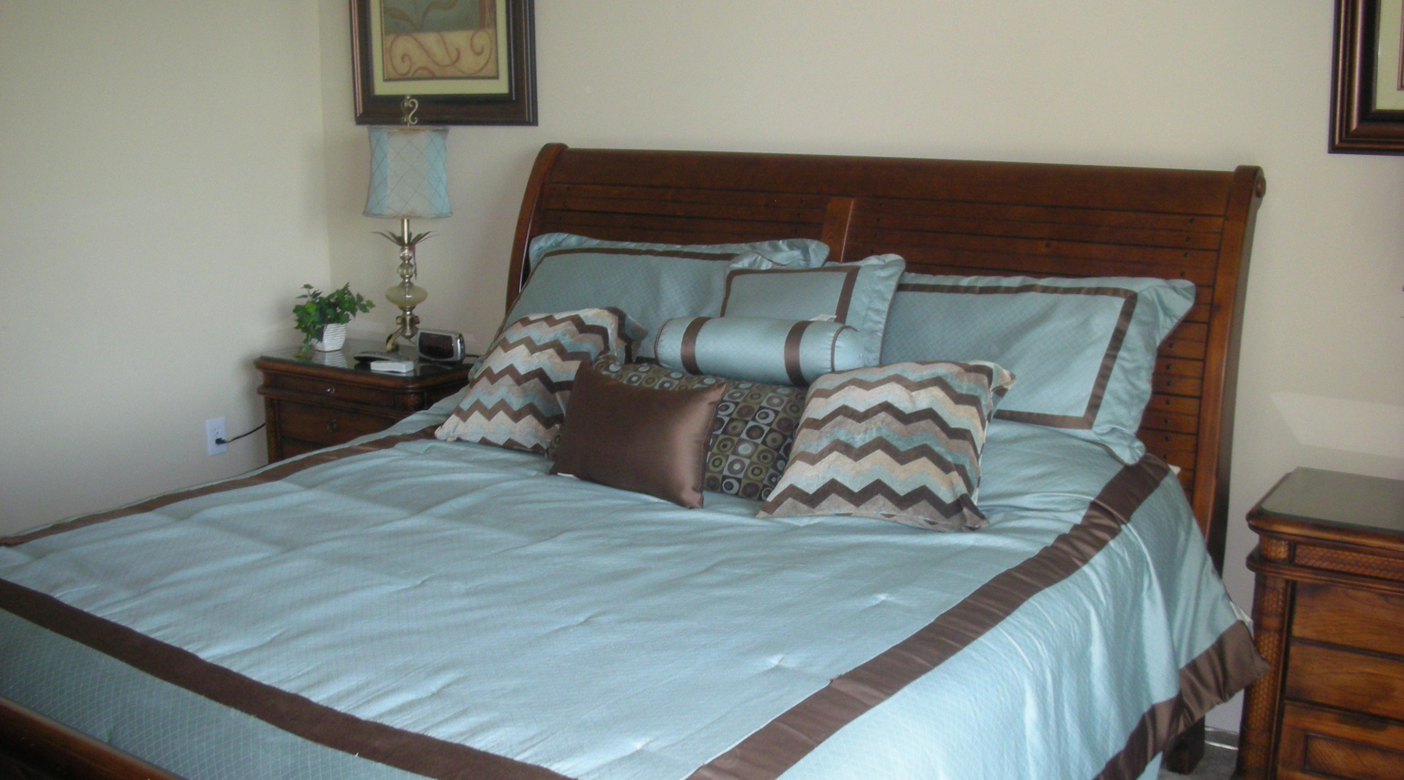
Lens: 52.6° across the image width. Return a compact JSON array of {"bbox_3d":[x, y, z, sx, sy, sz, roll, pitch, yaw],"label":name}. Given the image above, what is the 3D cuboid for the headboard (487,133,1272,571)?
[{"bbox_3d":[0.360,0.080,3.776,2.017,1.392,0.270,7,14,31],"label":"headboard"}]

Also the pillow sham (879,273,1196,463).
[{"bbox_3d":[0.567,-0.088,3.138,0.900,0.160,0.490,7,59,31],"label":"pillow sham"}]

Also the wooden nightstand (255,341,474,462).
[{"bbox_3d":[-1.004,0.280,4.549,0.680,0.750,0.460,7,14,31],"label":"wooden nightstand"}]

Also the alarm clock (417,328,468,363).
[{"bbox_3d":[-0.815,-0.147,4.507,0.160,0.105,0.080,7,14,31],"label":"alarm clock"}]

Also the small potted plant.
[{"bbox_3d":[-1.203,-0.232,4.633,0.230,0.220,0.210,7,14,31],"label":"small potted plant"}]

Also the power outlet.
[{"bbox_3d":[-1.554,0.149,4.558,0.012,0.118,0.073,7,14,31],"label":"power outlet"}]

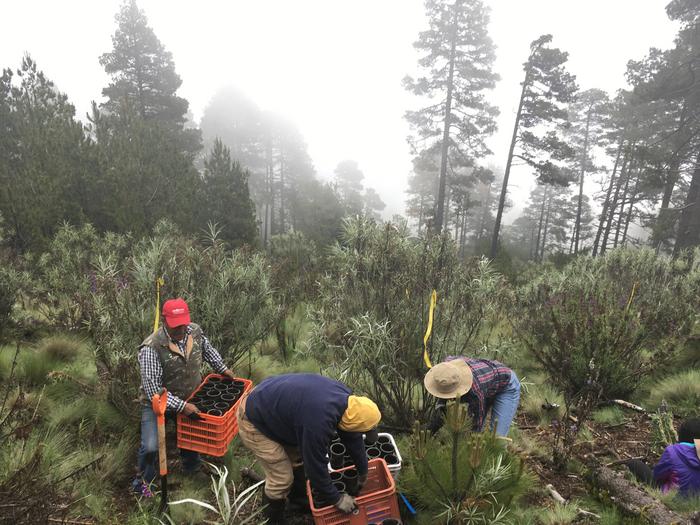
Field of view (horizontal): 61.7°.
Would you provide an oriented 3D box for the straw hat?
[{"bbox_3d":[0.756,0.898,4.500,0.380,0.130,0.360,-14,38,11],"label":"straw hat"}]

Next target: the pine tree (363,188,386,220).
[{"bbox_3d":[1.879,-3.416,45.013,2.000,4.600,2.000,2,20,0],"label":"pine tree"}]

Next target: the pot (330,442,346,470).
[{"bbox_3d":[-0.080,1.346,4.070,0.103,0.155,0.103,2,20,-1],"label":"pot"}]

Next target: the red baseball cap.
[{"bbox_3d":[-1.206,0.357,4.100,0.180,0.150,0.260,-7,40,-29],"label":"red baseball cap"}]

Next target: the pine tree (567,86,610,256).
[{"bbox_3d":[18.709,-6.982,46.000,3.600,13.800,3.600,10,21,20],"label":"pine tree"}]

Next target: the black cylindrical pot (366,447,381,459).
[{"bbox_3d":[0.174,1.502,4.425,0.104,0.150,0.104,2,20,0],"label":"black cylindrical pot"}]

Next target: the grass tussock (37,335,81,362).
[{"bbox_3d":[-3.430,1.035,6.900,0.580,0.380,0.550,-8,22,-27],"label":"grass tussock"}]

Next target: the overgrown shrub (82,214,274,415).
[{"bbox_3d":[-1.667,0.583,5.700,1.850,1.950,1.600,-3,21,-17],"label":"overgrown shrub"}]

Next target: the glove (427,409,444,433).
[{"bbox_3d":[0.714,1.329,4.900,0.100,0.210,0.110,6,21,-24],"label":"glove"}]

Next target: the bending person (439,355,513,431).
[{"bbox_3d":[1.017,1.207,4.750,0.850,1.050,0.520,-9,23,-30],"label":"bending person"}]

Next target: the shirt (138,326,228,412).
[{"bbox_3d":[-1.207,0.766,4.200,0.580,0.620,0.420,-10,23,-31],"label":"shirt"}]

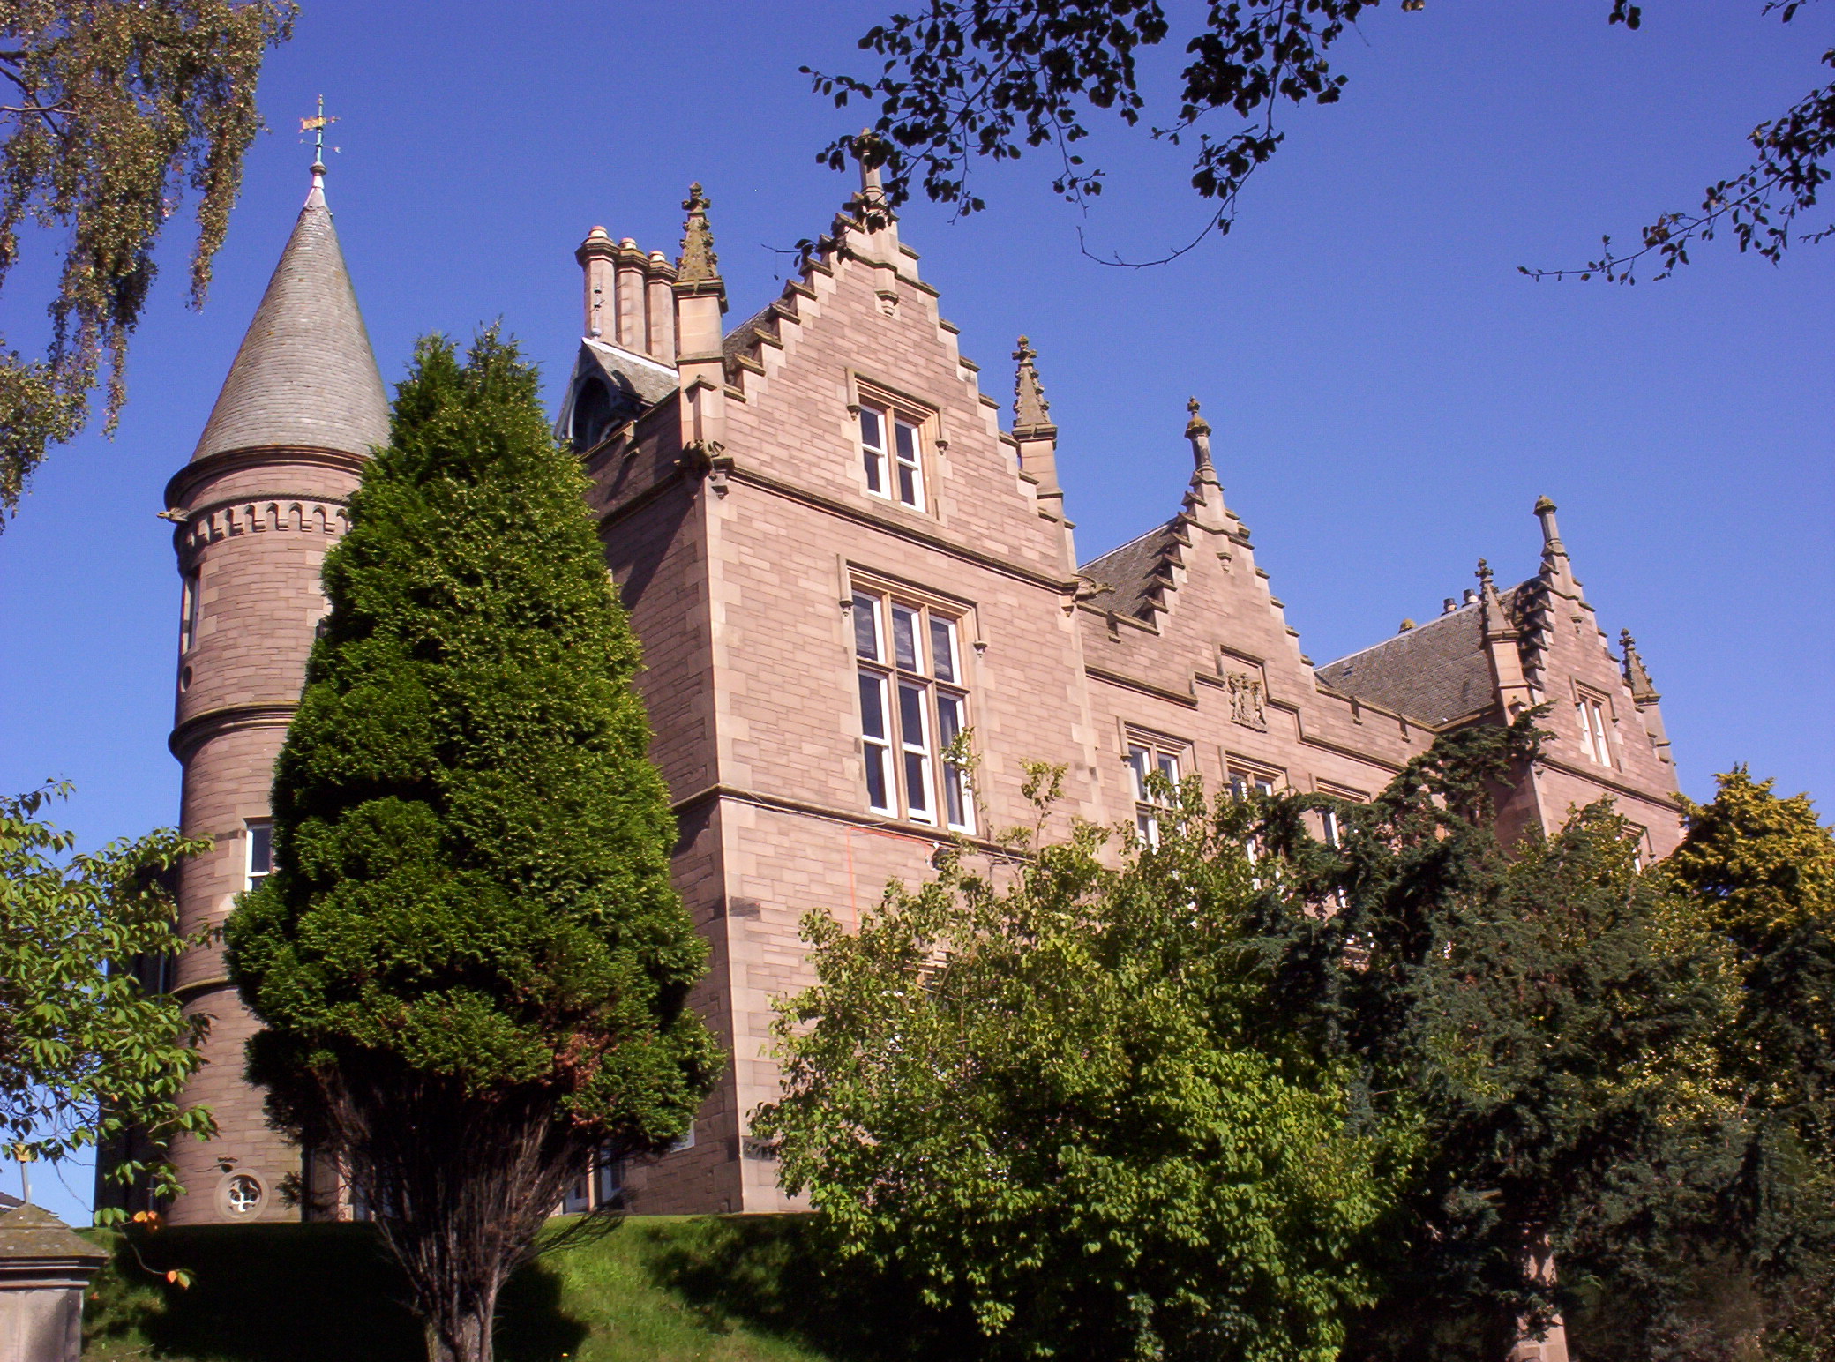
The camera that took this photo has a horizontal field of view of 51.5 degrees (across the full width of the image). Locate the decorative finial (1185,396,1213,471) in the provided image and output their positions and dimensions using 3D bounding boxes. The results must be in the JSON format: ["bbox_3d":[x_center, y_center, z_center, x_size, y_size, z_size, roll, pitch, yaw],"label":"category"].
[{"bbox_3d":[5.837,-5.143,39.521,0.550,1.775,0.550,16,-30,-42],"label":"decorative finial"}]

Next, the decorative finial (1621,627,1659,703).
[{"bbox_3d":[17.792,-0.421,47.004,0.583,1.938,0.583,-5,-22,-1],"label":"decorative finial"}]

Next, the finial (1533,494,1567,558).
[{"bbox_3d":[15.160,-3.739,45.725,0.583,1.590,0.583,16,-30,-42],"label":"finial"}]

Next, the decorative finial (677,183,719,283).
[{"bbox_3d":[-3.217,-6.532,27.643,0.583,1.725,0.583,-5,-22,-1],"label":"decorative finial"}]

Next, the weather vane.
[{"bbox_3d":[-12.353,-11.311,39.318,0.836,2.024,0.572,-7,-22,4],"label":"weather vane"}]

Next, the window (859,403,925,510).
[{"bbox_3d":[-0.320,-3.396,28.923,1.298,1.562,0.220,16,-30,-42],"label":"window"}]

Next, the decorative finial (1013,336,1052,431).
[{"bbox_3d":[1.859,-5.079,32.333,0.583,1.828,0.583,-5,-22,-1],"label":"decorative finial"}]

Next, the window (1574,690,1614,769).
[{"bbox_3d":[15.621,1.183,43.643,1.298,1.562,0.220,16,-30,-42],"label":"window"}]

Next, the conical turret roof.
[{"bbox_3d":[-11.929,-6.788,37.467,4.532,7.656,4.532,2,-23,-18],"label":"conical turret roof"}]

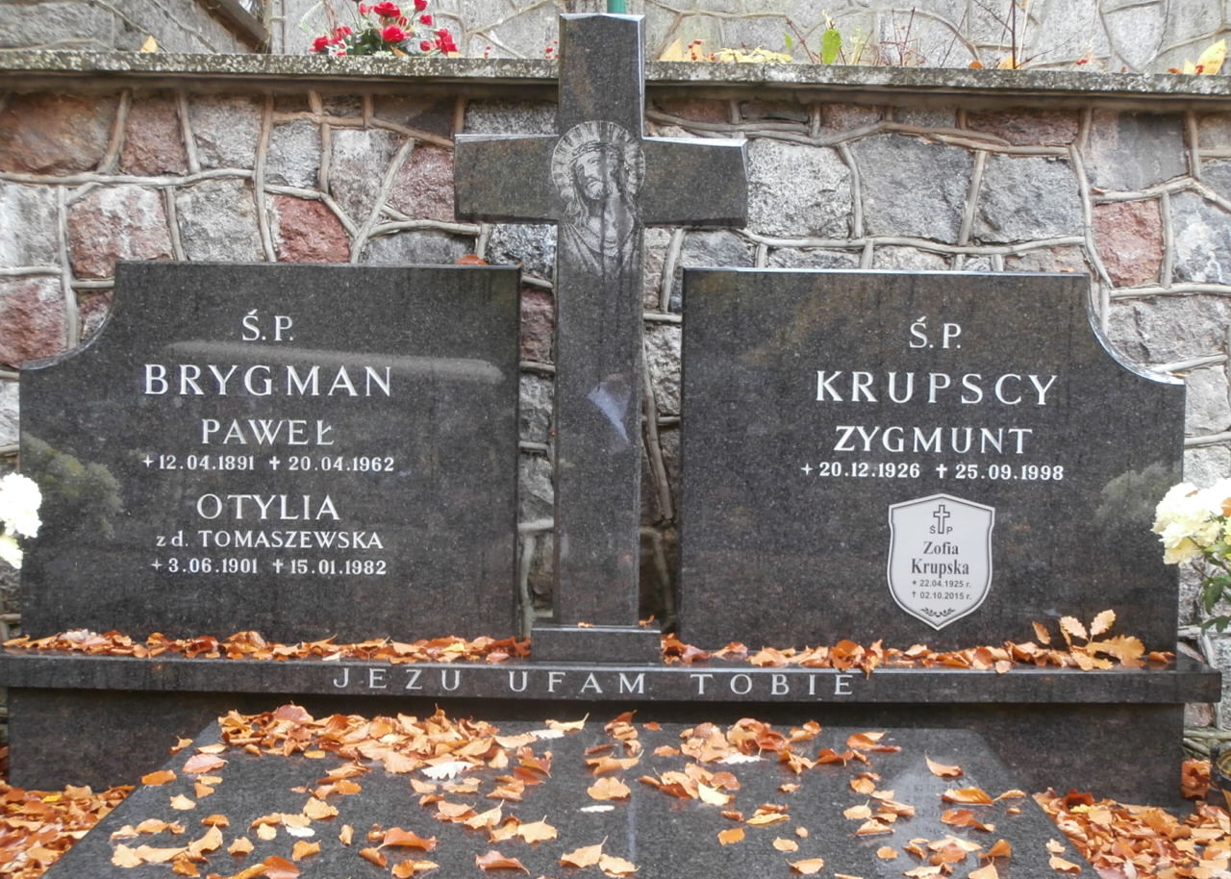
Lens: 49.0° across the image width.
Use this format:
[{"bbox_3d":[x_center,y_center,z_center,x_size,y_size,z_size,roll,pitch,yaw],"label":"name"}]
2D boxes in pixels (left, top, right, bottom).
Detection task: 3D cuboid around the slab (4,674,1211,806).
[{"bbox_3d":[-0.029,0.488,2.326,1.975,0.220,0.240,1,3,0],"label":"slab"}]

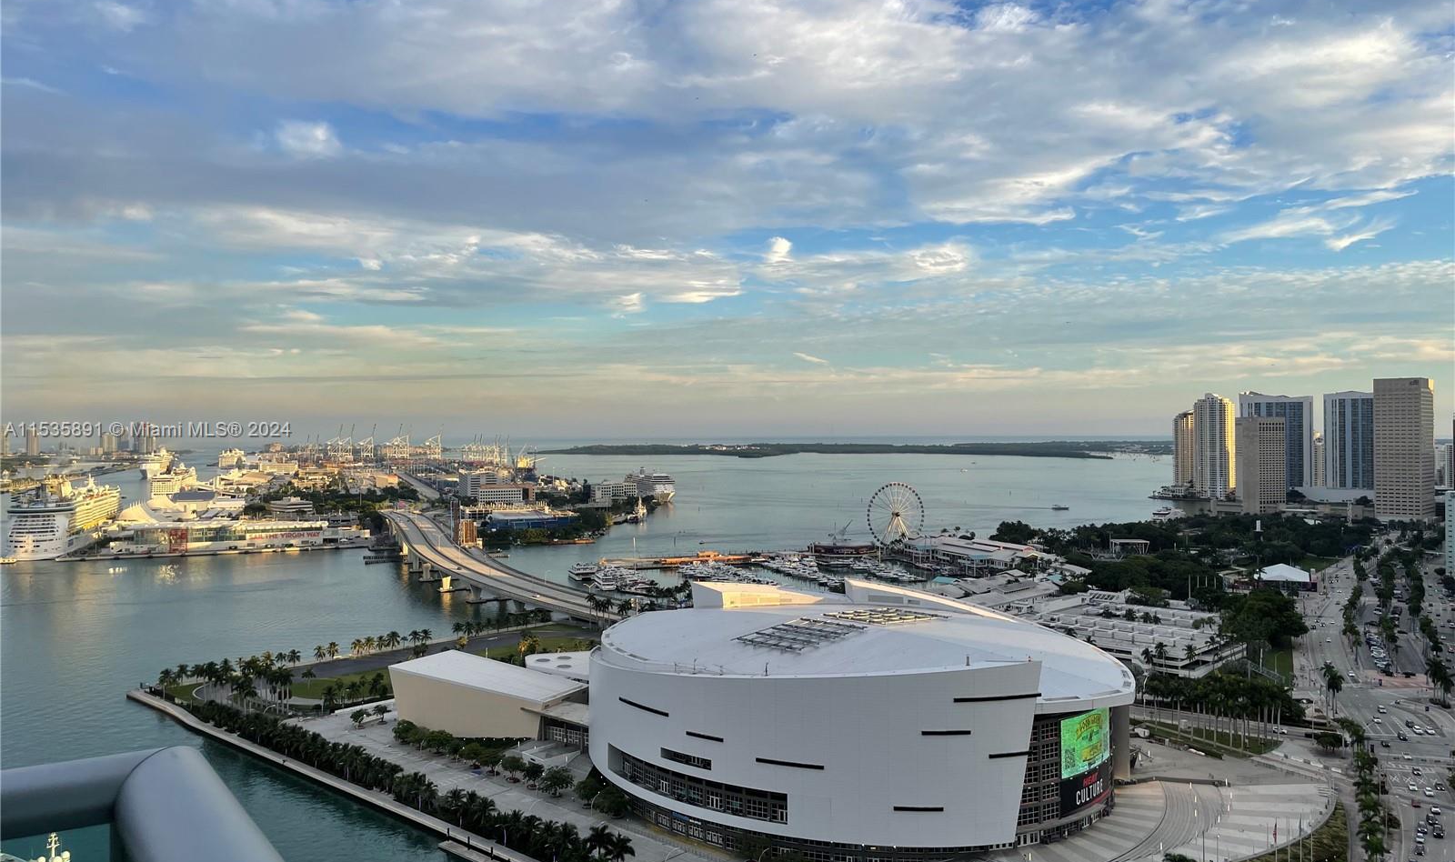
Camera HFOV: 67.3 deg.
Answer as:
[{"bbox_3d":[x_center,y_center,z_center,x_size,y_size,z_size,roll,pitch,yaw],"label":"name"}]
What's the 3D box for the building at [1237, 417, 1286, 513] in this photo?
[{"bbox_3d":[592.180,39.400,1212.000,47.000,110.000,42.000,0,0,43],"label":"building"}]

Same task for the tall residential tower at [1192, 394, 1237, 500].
[{"bbox_3d":[686.320,20.850,1540.000,45.320,147.000,33.000,0,0,43],"label":"tall residential tower"}]

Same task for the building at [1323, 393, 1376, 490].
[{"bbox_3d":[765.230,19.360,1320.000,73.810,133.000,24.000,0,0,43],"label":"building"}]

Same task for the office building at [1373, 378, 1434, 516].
[{"bbox_3d":[702.790,19.920,1134.000,43.370,148.000,52.000,0,0,45],"label":"office building"}]

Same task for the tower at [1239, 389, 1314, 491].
[{"bbox_3d":[694.820,19.180,1385.000,80.320,134.000,24.000,0,0,43],"label":"tower"}]

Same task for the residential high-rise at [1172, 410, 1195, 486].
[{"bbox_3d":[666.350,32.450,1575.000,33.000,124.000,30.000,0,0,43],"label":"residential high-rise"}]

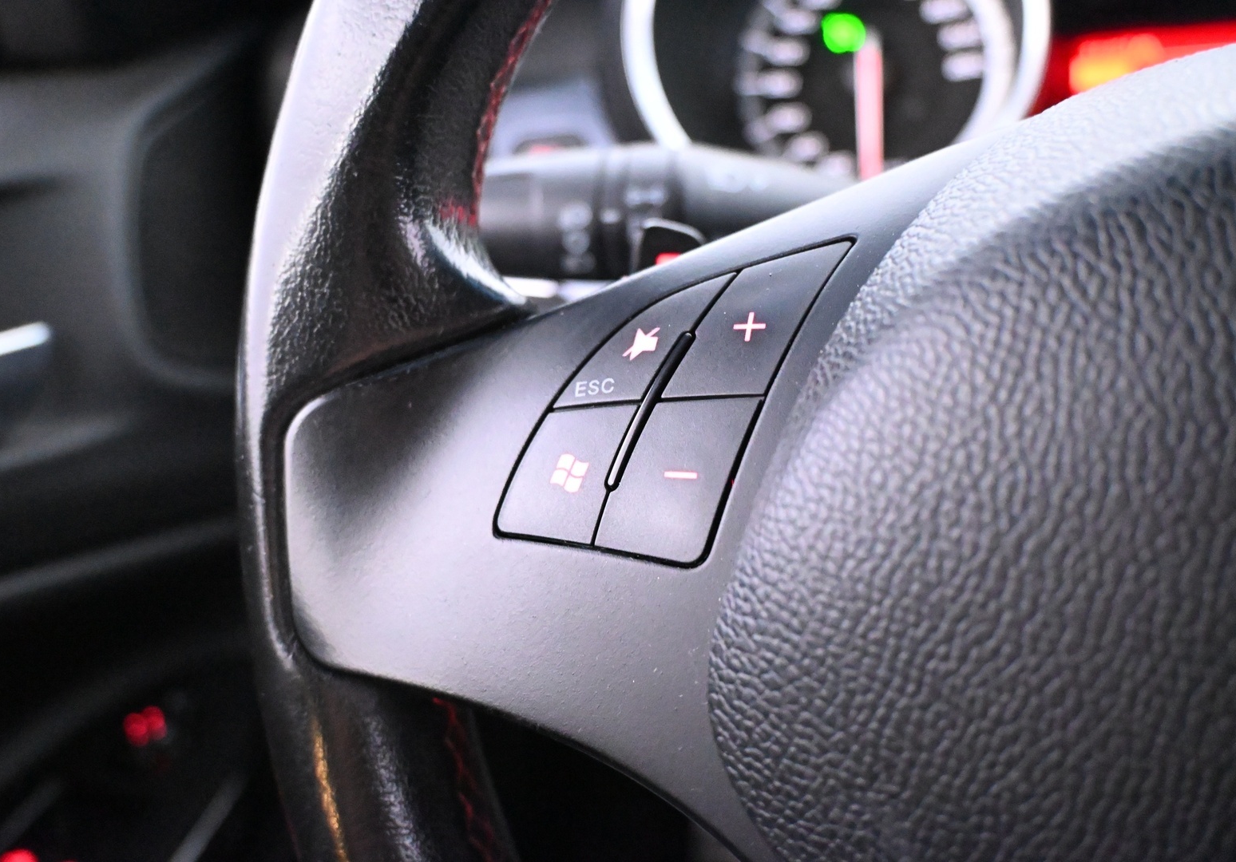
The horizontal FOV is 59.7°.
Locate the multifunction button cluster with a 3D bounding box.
[{"bbox_3d":[0.009,-0.004,0.169,0.051,0.051,0.014,2,-13,15],"label":"multifunction button cluster"}]

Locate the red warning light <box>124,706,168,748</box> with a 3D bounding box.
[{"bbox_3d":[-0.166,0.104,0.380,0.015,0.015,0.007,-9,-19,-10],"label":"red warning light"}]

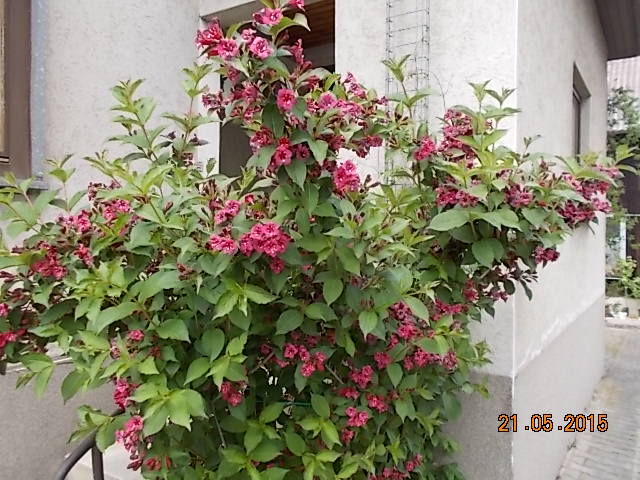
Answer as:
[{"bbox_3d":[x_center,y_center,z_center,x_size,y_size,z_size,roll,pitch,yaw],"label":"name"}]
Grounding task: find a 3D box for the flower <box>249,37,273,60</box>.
[{"bbox_3d":[-0.153,-0.494,1.430,0.059,0.059,0.045,0,0,-13],"label":"flower"}]

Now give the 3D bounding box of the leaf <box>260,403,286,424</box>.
[{"bbox_3d":[-0.134,0.491,1.570,0.091,0.039,0.020,-37,-25,-27],"label":"leaf"}]

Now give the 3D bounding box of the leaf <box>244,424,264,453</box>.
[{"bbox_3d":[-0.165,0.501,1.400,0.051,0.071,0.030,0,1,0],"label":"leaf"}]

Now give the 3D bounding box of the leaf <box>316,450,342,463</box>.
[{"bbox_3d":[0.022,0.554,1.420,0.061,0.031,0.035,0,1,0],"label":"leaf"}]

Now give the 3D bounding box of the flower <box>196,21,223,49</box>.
[{"bbox_3d":[-0.304,-0.565,1.520,0.071,0.077,0.060,0,0,-11],"label":"flower"}]

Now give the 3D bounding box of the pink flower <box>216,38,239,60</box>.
[{"bbox_3d":[-0.220,-0.453,1.320,0.052,0.052,0.045,0,1,-19],"label":"pink flower"}]

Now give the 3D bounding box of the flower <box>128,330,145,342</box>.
[{"bbox_3d":[-0.463,0.244,1.400,0.038,0.029,0.033,0,0,-19],"label":"flower"}]

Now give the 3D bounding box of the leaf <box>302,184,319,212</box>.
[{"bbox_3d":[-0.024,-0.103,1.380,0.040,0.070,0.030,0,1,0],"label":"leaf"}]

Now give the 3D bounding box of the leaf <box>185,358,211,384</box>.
[{"bbox_3d":[-0.300,0.322,1.360,0.043,0.087,0.016,38,-27,15],"label":"leaf"}]

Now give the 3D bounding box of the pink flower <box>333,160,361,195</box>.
[{"bbox_3d":[0.072,-0.164,1.470,0.069,0.090,0.065,0,1,3],"label":"pink flower"}]

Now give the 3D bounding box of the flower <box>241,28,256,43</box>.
[{"bbox_3d":[-0.173,-0.494,1.340,0.039,0.034,0.034,0,1,-7],"label":"flower"}]

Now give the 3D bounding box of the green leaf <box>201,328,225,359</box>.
[{"bbox_3d":[-0.271,0.264,1.400,0.058,0.077,0.035,0,0,-5],"label":"green leaf"}]

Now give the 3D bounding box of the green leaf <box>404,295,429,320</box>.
[{"bbox_3d":[0.245,0.178,1.420,0.038,0.088,0.016,-37,-24,-18],"label":"green leaf"}]

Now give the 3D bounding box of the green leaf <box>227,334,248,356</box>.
[{"bbox_3d":[-0.205,0.260,1.380,0.052,0.057,0.035,0,0,-4],"label":"green leaf"}]

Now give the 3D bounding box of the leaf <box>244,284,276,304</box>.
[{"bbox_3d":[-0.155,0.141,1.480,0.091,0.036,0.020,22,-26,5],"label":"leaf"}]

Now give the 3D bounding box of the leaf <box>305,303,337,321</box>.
[{"bbox_3d":[0.003,0.208,1.550,0.097,0.041,0.020,16,-27,8],"label":"leaf"}]

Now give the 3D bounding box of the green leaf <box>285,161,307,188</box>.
[{"bbox_3d":[-0.056,-0.164,1.380,0.050,0.096,0.016,-14,-24,-9],"label":"green leaf"}]

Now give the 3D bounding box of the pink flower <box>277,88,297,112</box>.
[{"bbox_3d":[-0.082,-0.340,1.350,0.046,0.056,0.041,0,0,-2],"label":"pink flower"}]

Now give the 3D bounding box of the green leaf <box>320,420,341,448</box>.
[{"bbox_3d":[0.026,0.473,1.350,0.046,0.065,0.038,0,0,-14],"label":"green leaf"}]

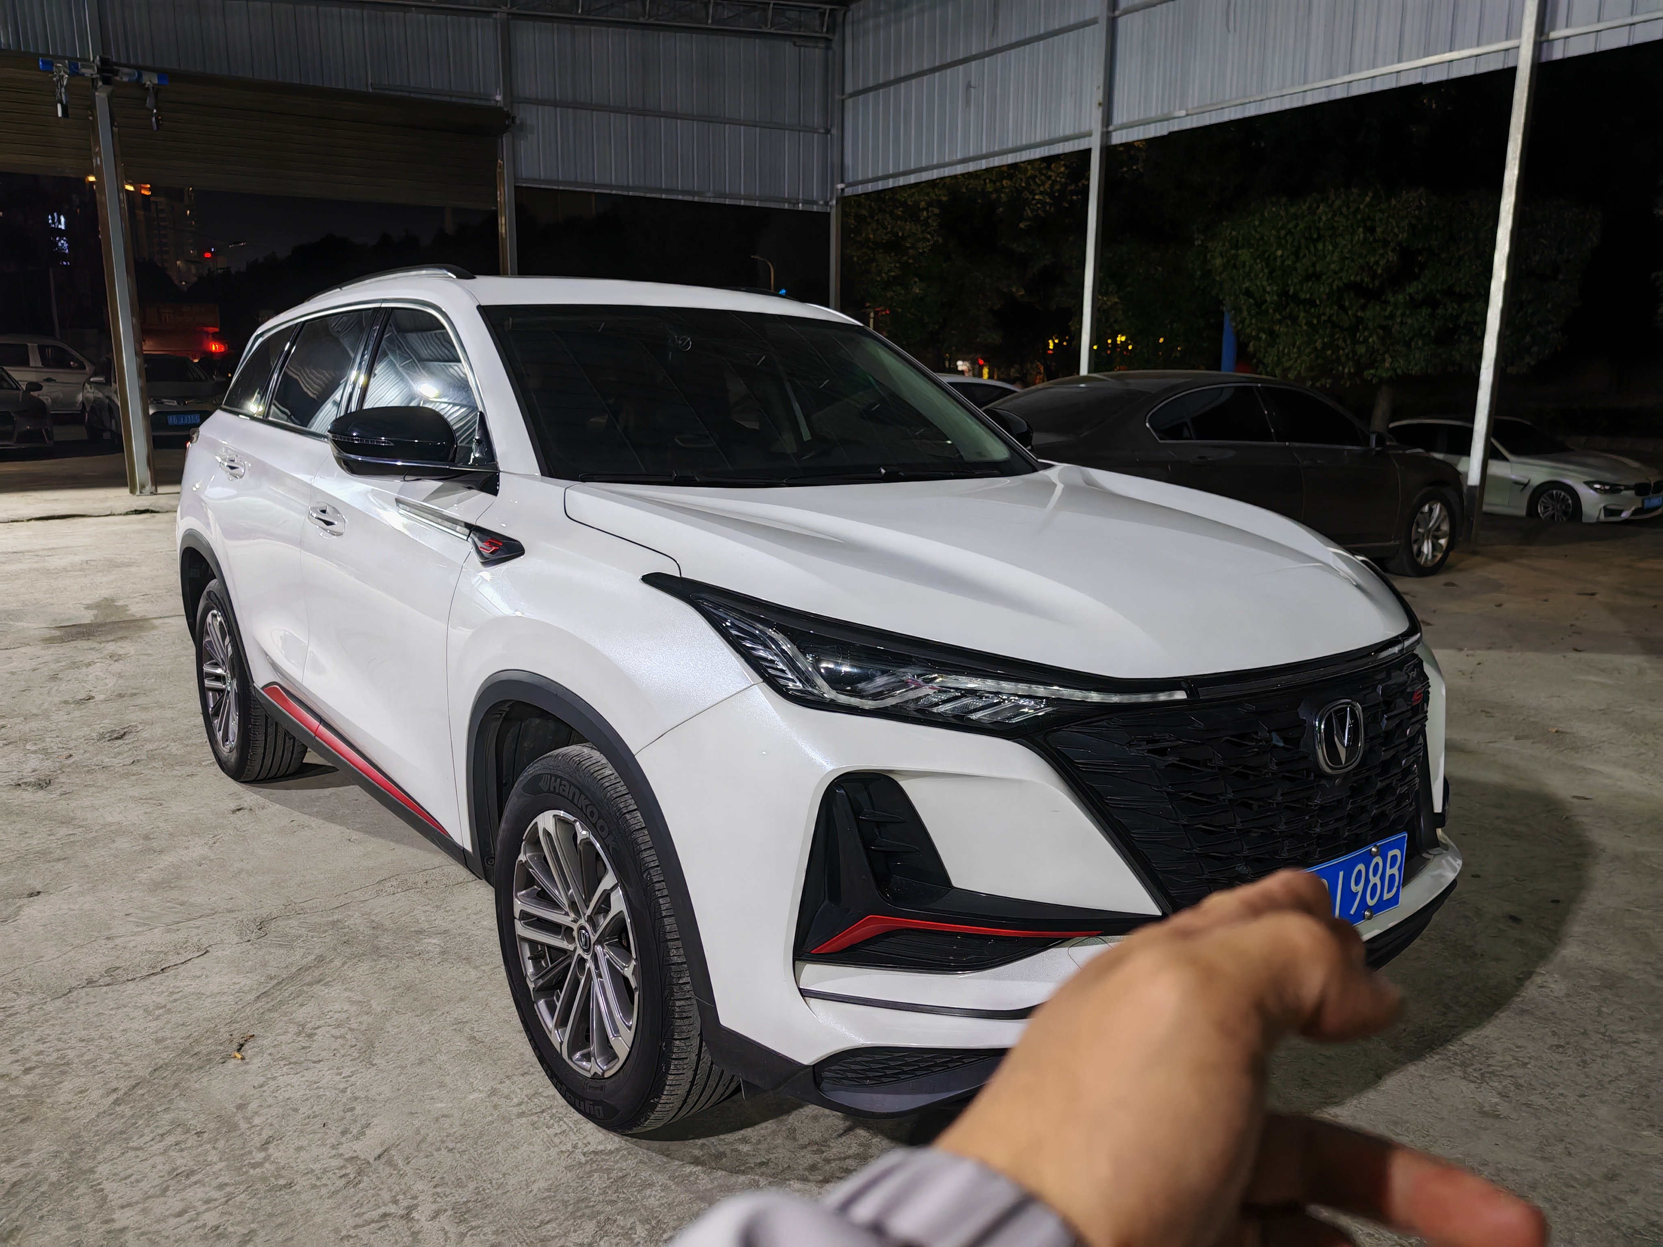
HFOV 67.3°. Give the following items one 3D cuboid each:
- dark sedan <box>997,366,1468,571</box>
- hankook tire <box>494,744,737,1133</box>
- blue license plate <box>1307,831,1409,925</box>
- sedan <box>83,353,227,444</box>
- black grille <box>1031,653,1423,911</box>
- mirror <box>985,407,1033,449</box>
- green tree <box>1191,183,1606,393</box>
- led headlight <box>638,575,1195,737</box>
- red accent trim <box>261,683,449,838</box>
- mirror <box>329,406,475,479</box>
[{"bbox_3d":[2.606,-1.023,8.792,4.950,1.480,1.870,-9,15,-38],"label":"dark sedan"},{"bbox_3d":[-0.425,0.613,2.492,0.228,0.725,0.725,-7,13,-38],"label":"hankook tire"},{"bbox_3d":[0.865,0.463,2.123,0.440,0.140,0.012,-7,13,-38],"label":"blue license plate"},{"bbox_3d":[-10.694,-3.708,20.038,1.820,1.450,4.650,-7,14,-32],"label":"sedan"},{"bbox_3d":[0.807,0.293,2.172,1.200,0.460,0.200,-7,13,-38],"label":"black grille"},{"bbox_3d":[0.604,-0.607,3.890,0.250,0.175,0.210,-7,13,-38],"label":"mirror"},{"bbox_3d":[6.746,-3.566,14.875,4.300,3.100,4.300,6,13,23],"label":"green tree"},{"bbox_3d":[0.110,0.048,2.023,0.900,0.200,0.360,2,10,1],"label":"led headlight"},{"bbox_3d":[-1.340,0.338,3.427,0.045,0.100,1.520,-7,13,-38],"label":"red accent trim"},{"bbox_3d":[-0.935,-0.390,2.680,0.250,0.175,0.210,-7,13,-38],"label":"mirror"}]

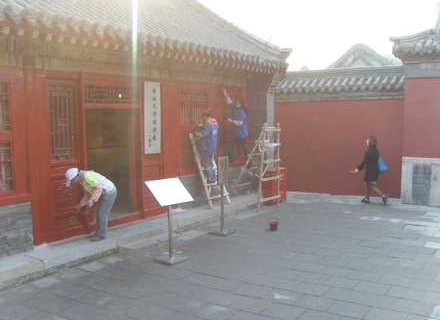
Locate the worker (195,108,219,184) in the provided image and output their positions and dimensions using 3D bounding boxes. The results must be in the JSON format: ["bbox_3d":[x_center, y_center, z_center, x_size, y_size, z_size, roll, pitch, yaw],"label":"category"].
[{"bbox_3d":[-0.243,-0.309,10.266,0.500,1.600,0.480,3,6,34],"label":"worker"}]

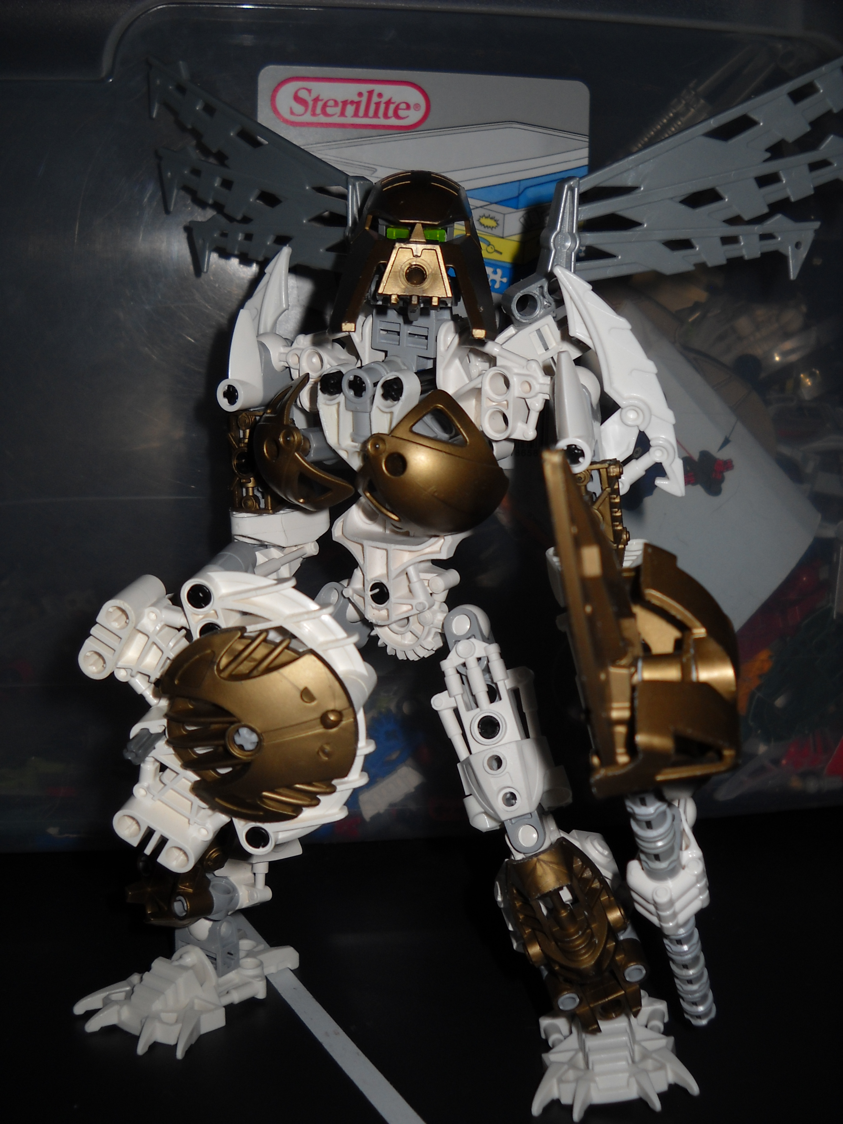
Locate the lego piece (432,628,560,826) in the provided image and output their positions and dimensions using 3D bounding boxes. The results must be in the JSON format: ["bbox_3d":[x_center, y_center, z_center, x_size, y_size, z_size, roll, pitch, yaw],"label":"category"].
[{"bbox_3d":[0.017,0.036,0.278,0.022,0.042,0.015,-24,-23,16],"label":"lego piece"}]

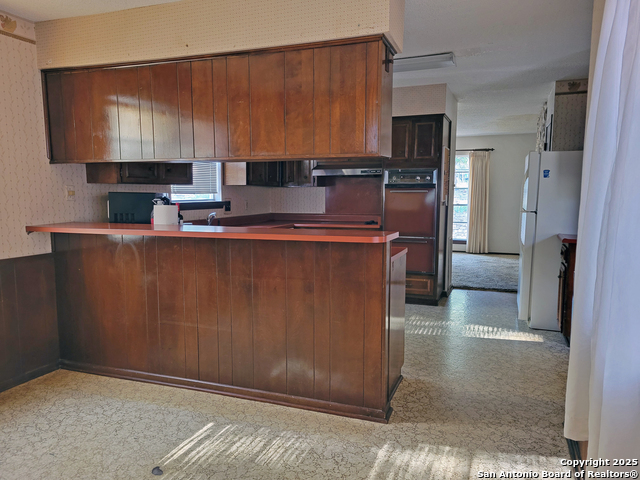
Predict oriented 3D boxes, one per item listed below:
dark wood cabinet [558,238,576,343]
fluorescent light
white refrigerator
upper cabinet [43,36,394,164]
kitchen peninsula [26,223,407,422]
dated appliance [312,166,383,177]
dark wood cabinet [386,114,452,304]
[{"bbox_3d":[2.357,0.425,4.072,0.610,0.905,0.460,2,7,20],"label":"dark wood cabinet"},{"bbox_3d":[0.552,-1.522,4.204,1.220,0.085,0.220,2,7,20],"label":"fluorescent light"},{"bbox_3d":[2.372,-0.014,4.665,0.750,1.635,0.740,2,7,20],"label":"white refrigerator"},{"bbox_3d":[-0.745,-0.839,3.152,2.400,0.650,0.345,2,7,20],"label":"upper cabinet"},{"bbox_3d":[-0.648,0.434,3.452,2.435,1.060,0.770,2,7,20],"label":"kitchen peninsula"},{"bbox_3d":[0.429,-0.863,6.009,0.910,0.135,0.460,2,7,20],"label":"dated appliance"},{"bbox_3d":[1.099,-0.338,5.575,0.670,2.070,0.620,2,7,20],"label":"dark wood cabinet"}]

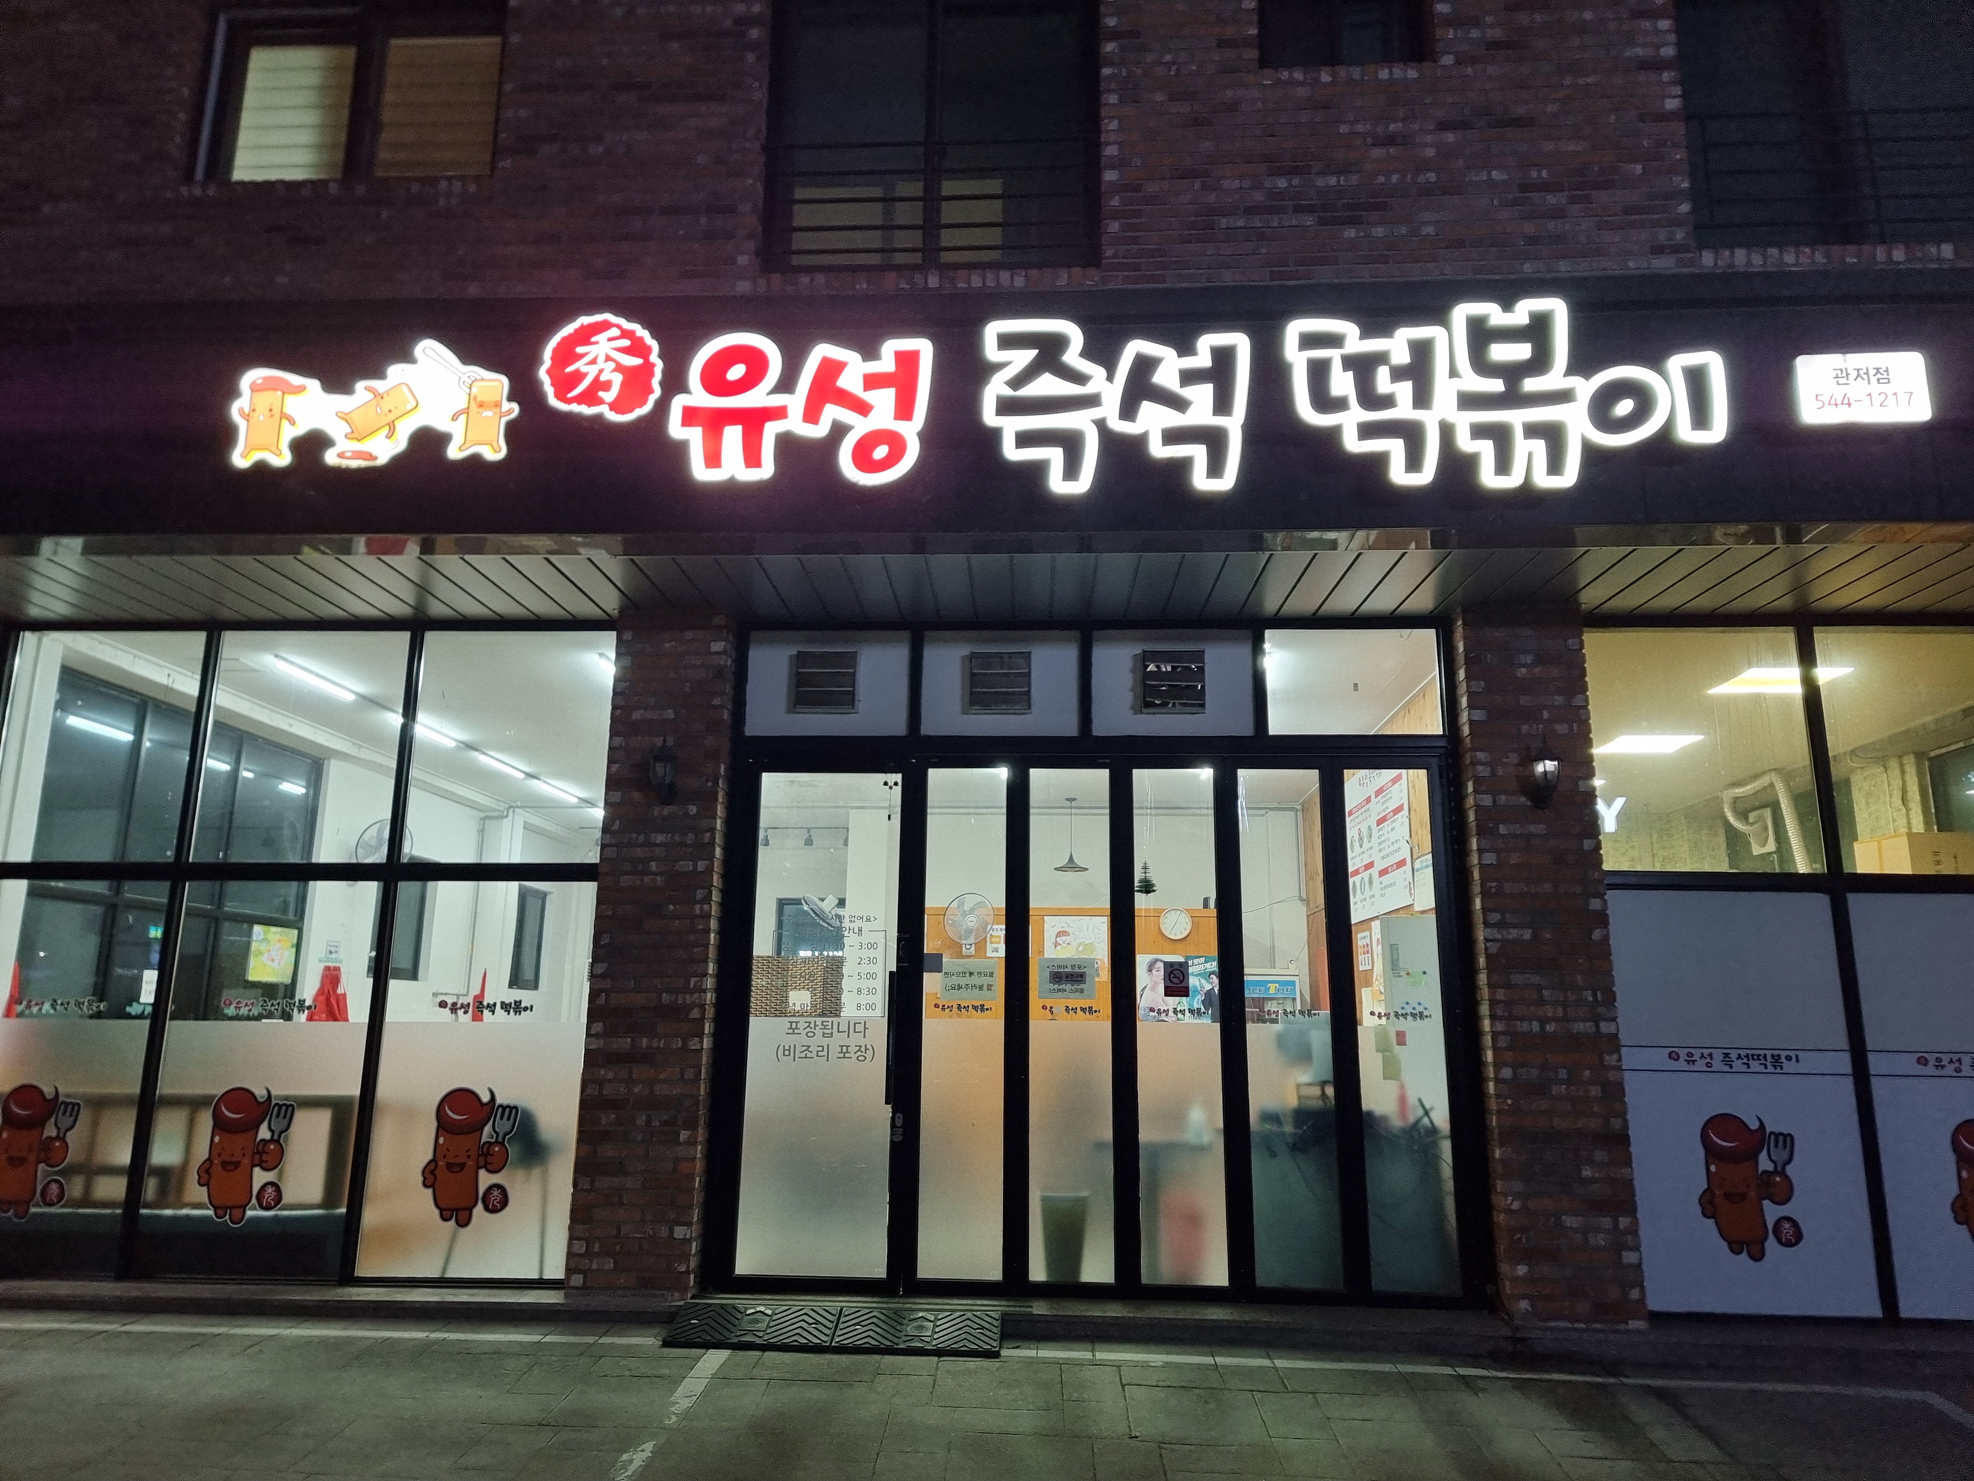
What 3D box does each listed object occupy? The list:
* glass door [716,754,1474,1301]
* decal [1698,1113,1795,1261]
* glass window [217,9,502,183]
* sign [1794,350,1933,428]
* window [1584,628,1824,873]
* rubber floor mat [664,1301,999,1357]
[{"bbox_3d":[0.520,1.403,6.999,3.707,2.710,0.070,0,-12,3],"label":"glass door"},{"bbox_3d":[3.699,2.168,6.658,0.474,0.704,0.010,0,-12,3],"label":"decal"},{"bbox_3d":[-3.412,-3.531,7.526,1.521,1.085,0.090,0,-12,3],"label":"glass window"},{"bbox_3d":[3.807,-1.516,5.977,0.551,0.318,0.100,0,-12,3],"label":"sign"},{"bbox_3d":[3.692,0.042,7.119,1.137,1.300,0.040,0,-12,3],"label":"window"},{"bbox_3d":[-0.671,2.632,6.116,1.467,0.107,0.310,0,-12,3],"label":"rubber floor mat"}]

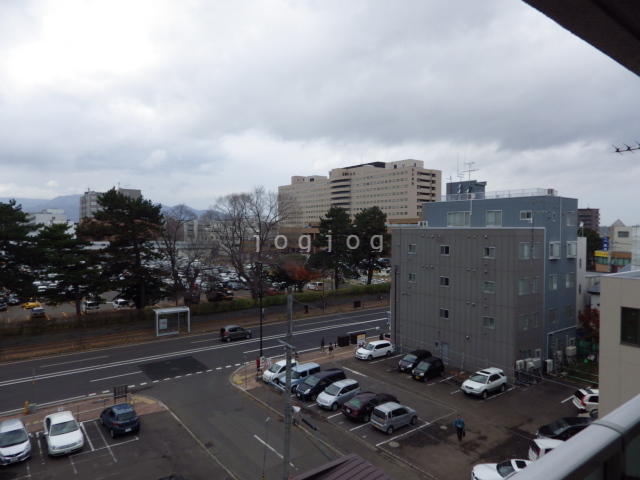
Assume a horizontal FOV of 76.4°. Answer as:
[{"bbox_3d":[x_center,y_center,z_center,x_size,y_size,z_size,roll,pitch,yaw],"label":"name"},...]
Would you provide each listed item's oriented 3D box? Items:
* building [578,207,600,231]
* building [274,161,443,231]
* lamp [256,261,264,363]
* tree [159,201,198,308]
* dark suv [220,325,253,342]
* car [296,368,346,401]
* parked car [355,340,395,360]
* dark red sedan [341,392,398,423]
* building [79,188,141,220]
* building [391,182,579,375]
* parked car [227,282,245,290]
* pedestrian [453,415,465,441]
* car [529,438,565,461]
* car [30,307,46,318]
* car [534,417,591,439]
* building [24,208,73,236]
[{"bbox_3d":[179.943,-6.603,282.154,15.000,28.800,20.000,-1,2,-39],"label":"building"},{"bbox_3d":[19.374,-19.188,289.811,26.000,52.000,139.000,-1,2,-39],"label":"building"},{"bbox_3d":[-5.982,7.366,40.893,0.350,10.300,1.000,-1,2,-39],"label":"lamp"},{"bbox_3d":[-24.615,2.829,70.500,6.600,17.800,6.600,-1,2,-39],"label":"tree"},{"bbox_3d":[-10.513,11.620,50.896,3.800,1.600,1.670,0,1,-36],"label":"dark suv"},{"bbox_3d":[0.131,11.967,33.616,4.350,1.660,1.740,0,1,-36],"label":"car"},{"bbox_3d":[6.097,11.743,44.475,4.400,1.500,1.700,-1,2,-36],"label":"parked car"},{"bbox_3d":[3.906,12.098,30.333,4.600,1.430,1.730,-1,2,-36],"label":"dark red sedan"},{"bbox_3d":[-133.667,-11.811,260.878,28.763,39.386,30.000,0,1,-36],"label":"building"},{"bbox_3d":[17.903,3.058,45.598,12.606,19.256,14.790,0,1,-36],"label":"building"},{"bbox_3d":[-19.653,10.823,94.787,1.720,1.500,4.500,0,1,-36],"label":"parked car"},{"bbox_3d":[9.024,12.148,26.280,0.620,1.670,0.420,1,1,12],"label":"pedestrian"},{"bbox_3d":[14.031,12.296,23.057,3.800,1.550,1.620,0,1,2],"label":"car"},{"bbox_3d":[-43.052,11.083,62.200,1.700,1.500,4.100,-1,2,-39],"label":"car"},{"bbox_3d":[16.117,12.289,25.856,4.400,1.490,1.700,0,1,2],"label":"car"},{"bbox_3d":[-161.440,-5.002,243.383,16.000,24.000,35.000,-1,2,-39],"label":"building"}]

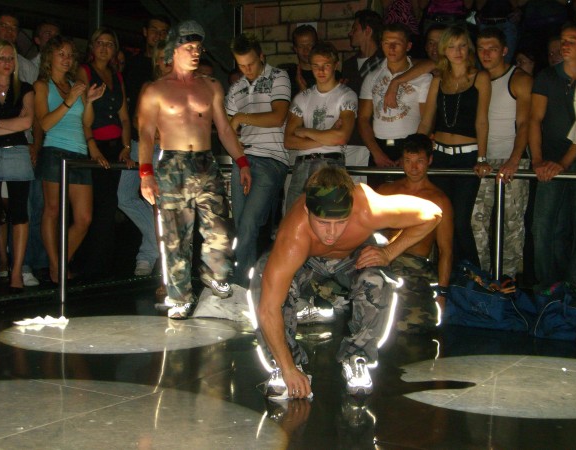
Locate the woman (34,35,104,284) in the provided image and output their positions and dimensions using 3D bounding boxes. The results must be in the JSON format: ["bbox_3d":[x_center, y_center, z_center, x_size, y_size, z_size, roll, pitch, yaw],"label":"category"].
[{"bbox_3d":[-1.482,-0.425,6.700,0.440,1.660,0.400,0,3,-24],"label":"woman"}]

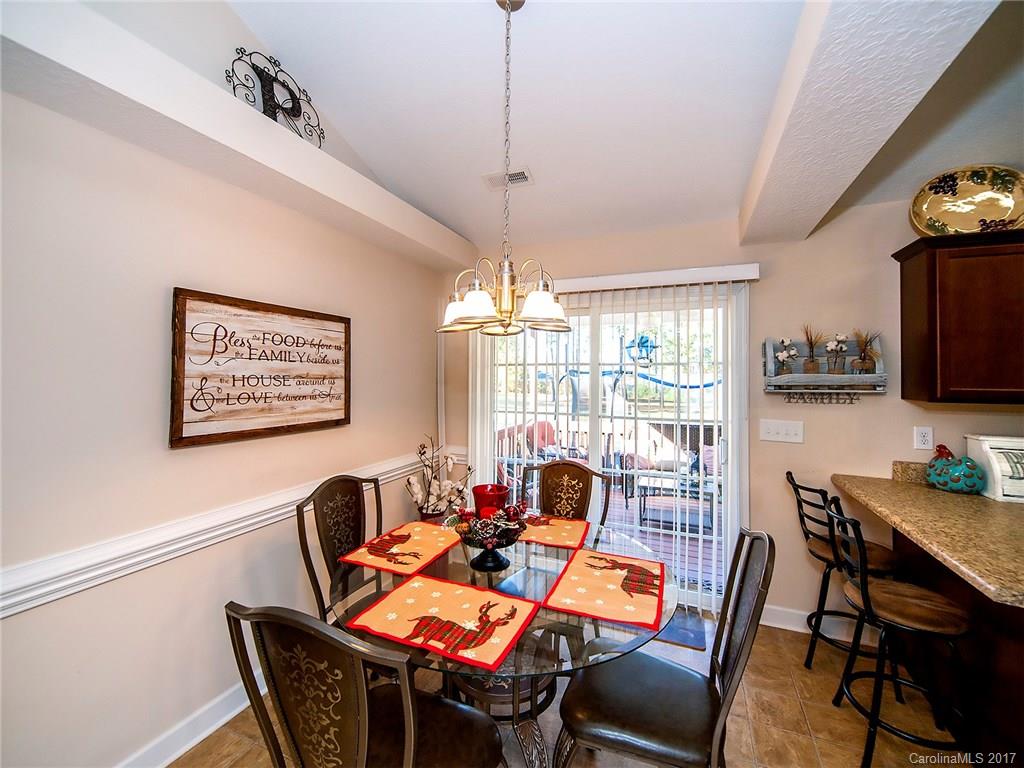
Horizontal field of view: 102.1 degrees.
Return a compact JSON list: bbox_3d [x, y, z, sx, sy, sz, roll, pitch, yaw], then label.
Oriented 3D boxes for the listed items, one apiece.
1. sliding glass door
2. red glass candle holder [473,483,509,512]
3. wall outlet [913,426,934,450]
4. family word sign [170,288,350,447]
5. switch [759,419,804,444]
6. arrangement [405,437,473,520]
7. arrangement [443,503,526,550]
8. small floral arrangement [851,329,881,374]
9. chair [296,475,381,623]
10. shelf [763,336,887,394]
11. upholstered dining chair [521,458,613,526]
[{"bbox_3d":[0.544,0.387,2.828,1.870,1.990,0.100,0,1,23],"label":"sliding glass door"},{"bbox_3d":[-0.082,0.464,1.570,0.136,0.135,0.136,0,1,0],"label":"red glass candle holder"},{"bbox_3d":[2.131,0.282,2.140,0.074,0.118,0.010,0,1,23],"label":"wall outlet"},{"bbox_3d":[-1.119,-0.067,1.996,0.035,0.617,0.900,0,1,23],"label":"family word sign"},{"bbox_3d":[1.551,0.273,2.383,0.213,0.122,0.012,0,1,23],"label":"switch"},{"bbox_3d":[-0.485,0.624,2.735,0.420,0.530,0.380,-1,1,-22],"label":"arrangement"},{"bbox_3d":[-0.093,0.539,1.577,0.280,0.145,0.260,0,1,0],"label":"arrangement"},{"bbox_3d":[1.859,-0.155,2.181,0.140,0.260,0.110,0,1,23],"label":"small floral arrangement"},{"bbox_3d":[-0.527,0.922,1.780,0.570,1.030,0.500,0,1,23],"label":"chair"},{"bbox_3d":[1.693,-0.104,2.263,0.540,0.310,0.110,0,1,23],"label":"shelf"},{"bbox_3d":[0.165,0.921,1.993,0.500,1.030,0.570,0,1,28],"label":"upholstered dining chair"}]

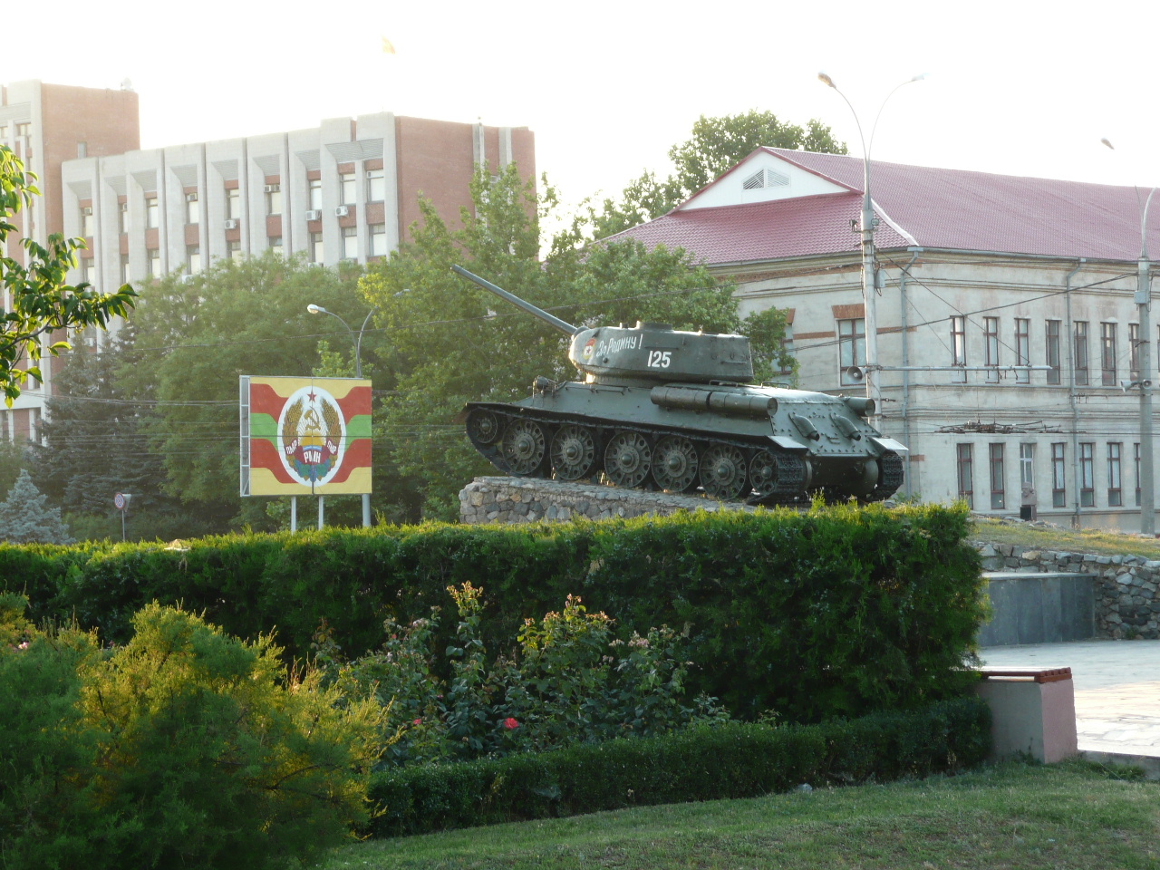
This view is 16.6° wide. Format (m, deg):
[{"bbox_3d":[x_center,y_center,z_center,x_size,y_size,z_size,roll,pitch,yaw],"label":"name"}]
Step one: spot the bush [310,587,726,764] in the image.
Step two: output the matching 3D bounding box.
[{"bbox_3d":[-0.292,1.414,21.814,1.000,1.180,2.450,-3,-2,42],"label":"bush"}]

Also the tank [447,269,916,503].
[{"bbox_3d":[0.880,-0.753,60.046,8.080,3.000,3.000,8,4,41],"label":"tank"}]

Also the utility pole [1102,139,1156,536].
[{"bbox_3d":[19.451,-2.956,137.171,2.950,14.450,0.600,-2,-1,0],"label":"utility pole"}]

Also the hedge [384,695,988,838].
[{"bbox_3d":[0.463,1.774,21.471,0.450,0.400,4.985,-3,-2,42],"label":"hedge"}]

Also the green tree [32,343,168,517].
[{"bbox_3d":[-19.008,1.125,158.112,5.200,9.520,5.200,-2,-1,0],"label":"green tree"}]

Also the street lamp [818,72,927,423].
[{"bbox_3d":[8.610,-3.180,115.171,3.100,14.491,0.600,-2,-1,0],"label":"street lamp"}]

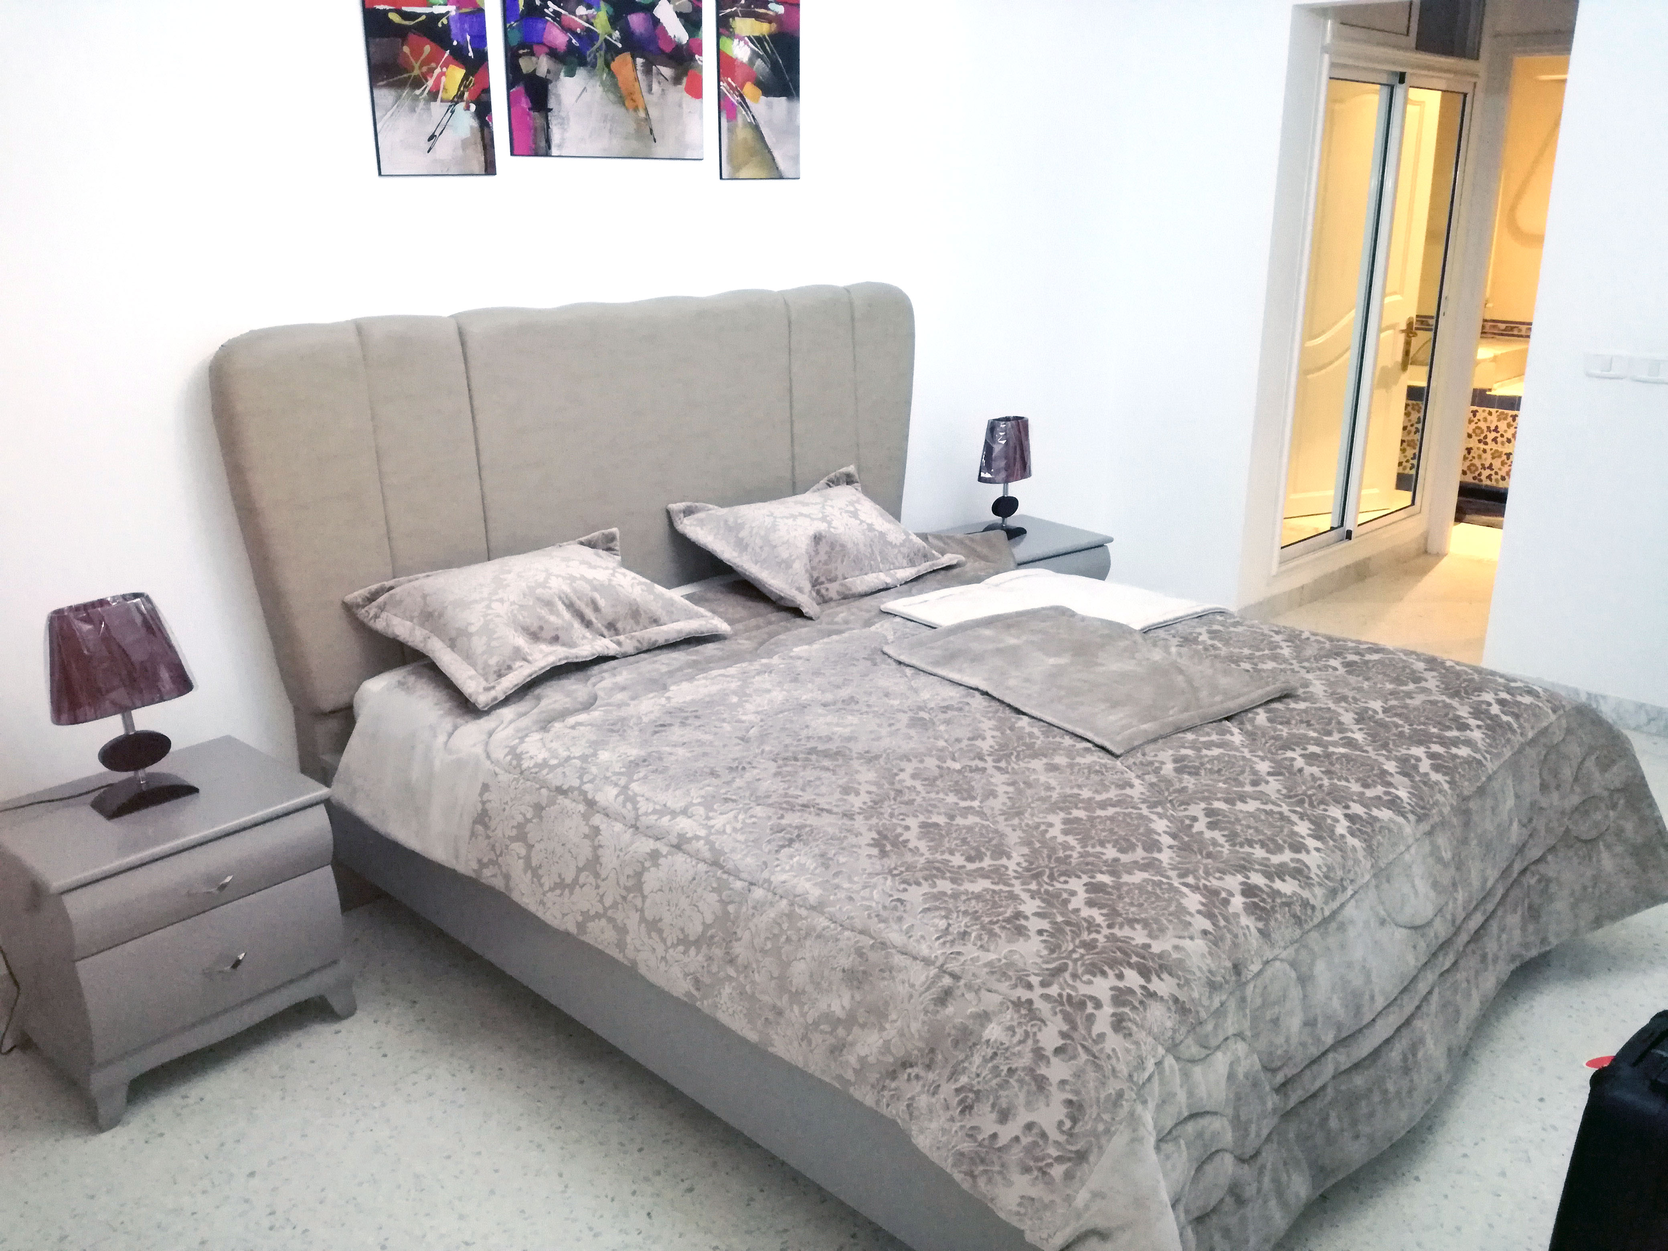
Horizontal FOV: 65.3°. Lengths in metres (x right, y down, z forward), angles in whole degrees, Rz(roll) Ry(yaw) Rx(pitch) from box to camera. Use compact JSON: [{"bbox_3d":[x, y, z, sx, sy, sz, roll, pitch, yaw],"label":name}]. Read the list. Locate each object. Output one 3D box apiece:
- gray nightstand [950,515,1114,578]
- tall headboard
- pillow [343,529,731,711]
[{"bbox_3d":[0.641,-0.063,4.547,0.500,0.496,0.440,-15,22,-37],"label":"gray nightstand"},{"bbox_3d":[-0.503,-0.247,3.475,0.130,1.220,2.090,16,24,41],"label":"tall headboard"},{"bbox_3d":[-0.637,-0.045,2.920,0.460,0.165,0.700,38,36,28],"label":"pillow"}]

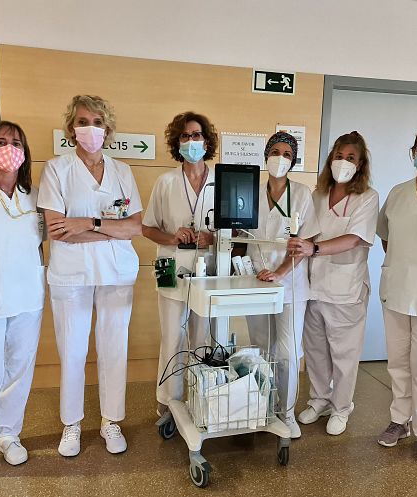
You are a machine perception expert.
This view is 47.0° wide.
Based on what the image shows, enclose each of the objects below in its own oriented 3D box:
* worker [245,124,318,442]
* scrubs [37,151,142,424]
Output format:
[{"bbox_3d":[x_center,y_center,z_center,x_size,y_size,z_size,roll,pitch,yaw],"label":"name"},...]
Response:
[{"bbox_3d":[0.367,0.219,2.585,0.402,1.655,0.400,4,9,15],"label":"worker"},{"bbox_3d":[-0.597,0.224,2.409,0.508,1.395,0.320,0,9,-10],"label":"scrubs"}]

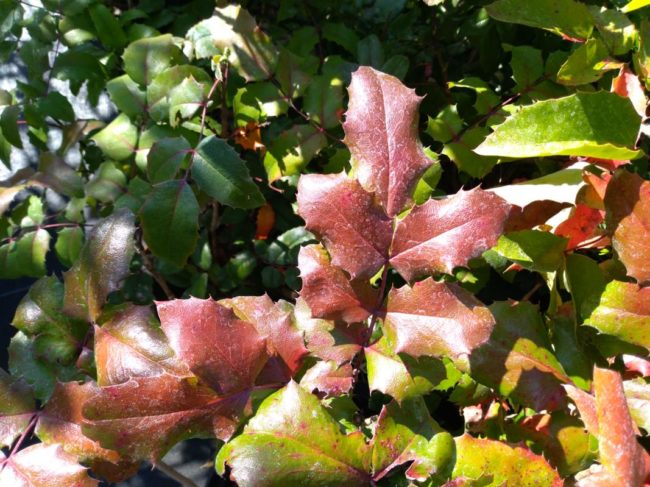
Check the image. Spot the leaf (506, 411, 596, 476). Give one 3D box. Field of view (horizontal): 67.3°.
[{"bbox_3d":[0.176,0.156,0.380,0.069,0.020,0.052,17,67,7],"label":"leaf"}]

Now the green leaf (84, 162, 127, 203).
[{"bbox_3d":[-0.238,-0.067,0.530,0.043,0.012,0.046,14,76,-12],"label":"green leaf"}]

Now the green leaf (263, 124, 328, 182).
[{"bbox_3d":[-0.025,-0.075,0.410,0.064,0.012,0.047,-43,72,-8],"label":"green leaf"}]

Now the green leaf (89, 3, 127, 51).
[{"bbox_3d":[-0.224,-0.222,0.500,0.030,0.010,0.057,-25,82,-4],"label":"green leaf"}]

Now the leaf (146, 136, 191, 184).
[{"bbox_3d":[-0.118,-0.061,0.370,0.037,0.010,0.038,-35,67,-9],"label":"leaf"}]

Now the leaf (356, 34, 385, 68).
[{"bbox_3d":[0.055,-0.228,0.580,0.032,0.010,0.045,2,81,0],"label":"leaf"}]

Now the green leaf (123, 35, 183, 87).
[{"bbox_3d":[-0.145,-0.153,0.410,0.048,0.014,0.047,8,78,2],"label":"green leaf"}]

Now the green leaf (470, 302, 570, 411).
[{"bbox_3d":[0.144,0.083,0.360,0.078,0.020,0.066,40,73,7],"label":"green leaf"}]

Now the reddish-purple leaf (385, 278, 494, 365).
[{"bbox_3d":[0.074,0.050,0.320,0.075,0.022,0.055,5,69,-4],"label":"reddish-purple leaf"}]

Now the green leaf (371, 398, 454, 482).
[{"bbox_3d":[0.048,0.116,0.286,0.056,0.021,0.049,-27,74,-15],"label":"green leaf"}]

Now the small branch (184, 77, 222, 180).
[{"bbox_3d":[-0.122,-0.116,0.490,0.006,0.006,0.111,16,73,5],"label":"small branch"}]

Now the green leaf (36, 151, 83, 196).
[{"bbox_3d":[-0.293,-0.076,0.540,0.051,0.012,0.042,31,72,-10],"label":"green leaf"}]

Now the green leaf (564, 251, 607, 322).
[{"bbox_3d":[0.189,0.030,0.355,0.027,0.013,0.051,-16,74,14],"label":"green leaf"}]

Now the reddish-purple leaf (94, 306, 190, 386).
[{"bbox_3d":[-0.119,0.068,0.320,0.073,0.022,0.045,29,72,17],"label":"reddish-purple leaf"}]

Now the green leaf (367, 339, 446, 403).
[{"bbox_3d":[0.052,0.082,0.320,0.056,0.016,0.040,24,70,17],"label":"green leaf"}]

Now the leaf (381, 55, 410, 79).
[{"bbox_3d":[0.087,-0.220,0.620,0.037,0.046,0.010,9,0,6],"label":"leaf"}]

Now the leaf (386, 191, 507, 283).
[{"bbox_3d":[0.078,-0.004,0.301,0.092,0.015,0.043,-26,71,-16],"label":"leaf"}]

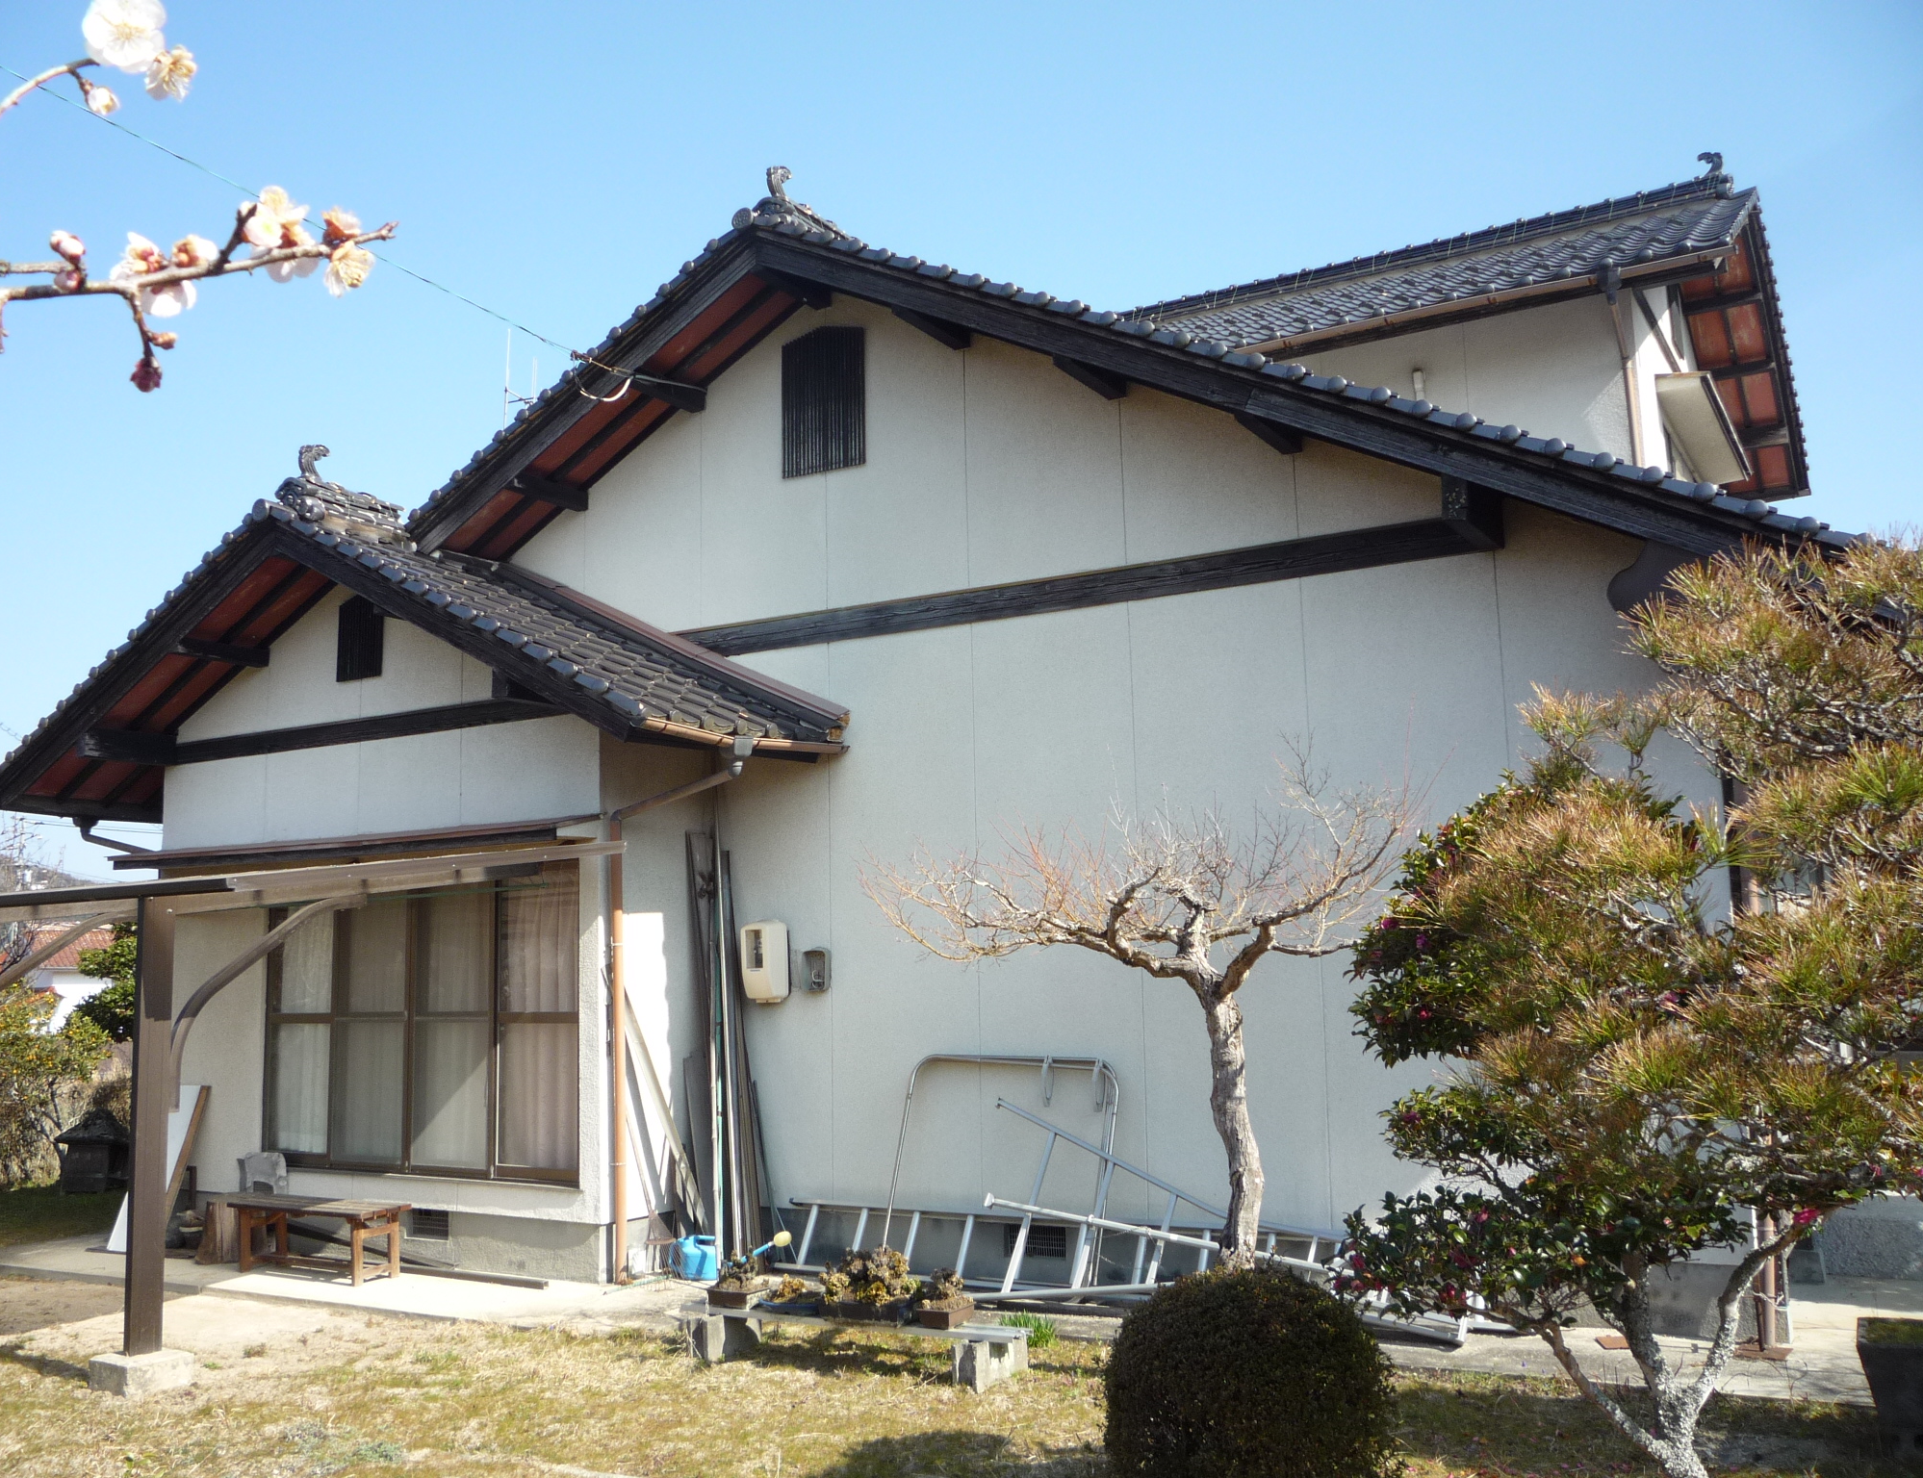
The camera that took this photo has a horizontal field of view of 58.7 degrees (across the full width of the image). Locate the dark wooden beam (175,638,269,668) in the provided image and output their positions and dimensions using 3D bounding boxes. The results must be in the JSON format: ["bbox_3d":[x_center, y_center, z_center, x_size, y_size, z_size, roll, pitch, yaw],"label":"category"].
[{"bbox_3d":[-4.583,-0.541,10.604,0.114,0.120,0.614,-6,-9,30],"label":"dark wooden beam"}]

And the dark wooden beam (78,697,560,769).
[{"bbox_3d":[-3.866,-0.103,10.130,3.474,0.202,0.614,-6,-9,30],"label":"dark wooden beam"}]

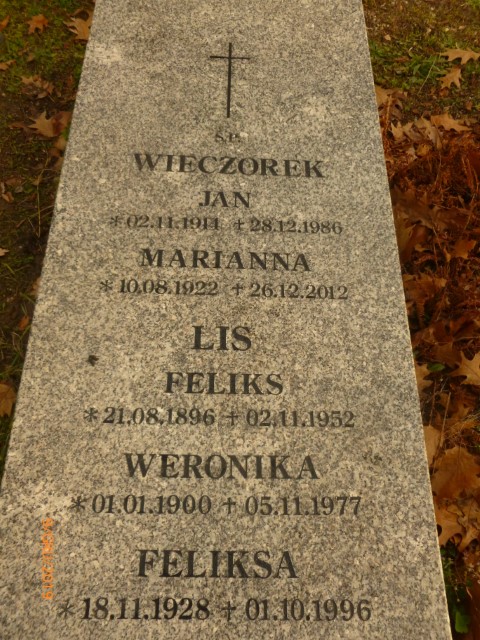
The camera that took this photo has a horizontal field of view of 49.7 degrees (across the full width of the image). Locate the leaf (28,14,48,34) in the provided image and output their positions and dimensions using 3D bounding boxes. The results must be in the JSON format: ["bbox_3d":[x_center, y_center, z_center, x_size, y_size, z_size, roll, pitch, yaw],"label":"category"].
[{"bbox_3d":[-0.759,-1.114,1.952,0.071,0.025,0.110,-14,65,-9],"label":"leaf"}]

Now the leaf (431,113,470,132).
[{"bbox_3d":[0.709,-0.671,1.756,0.130,0.030,0.088,-5,64,-5],"label":"leaf"}]

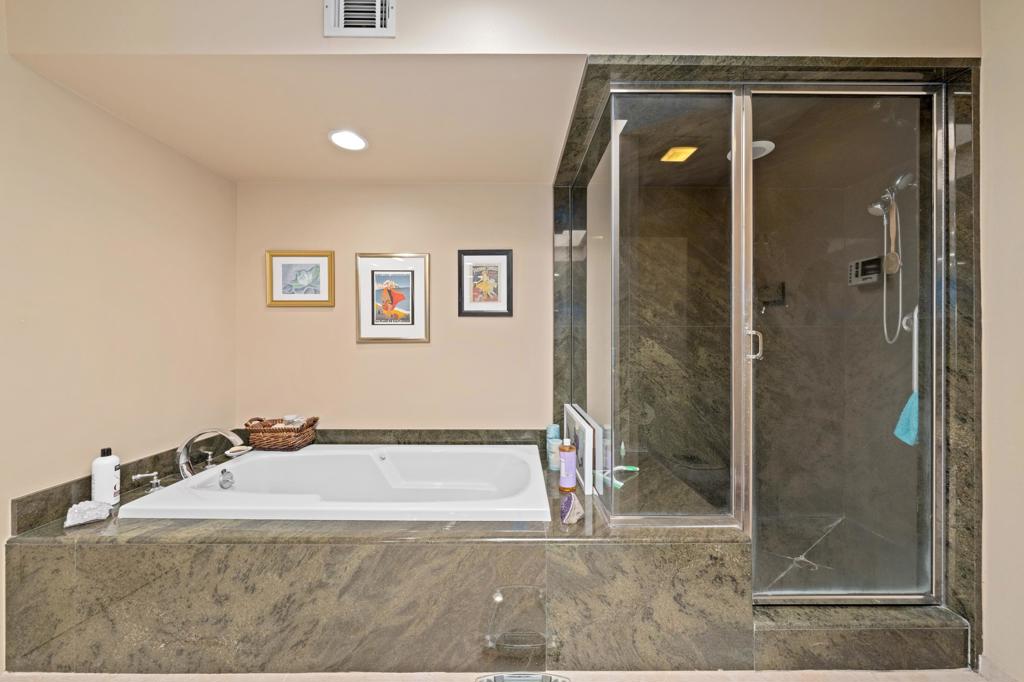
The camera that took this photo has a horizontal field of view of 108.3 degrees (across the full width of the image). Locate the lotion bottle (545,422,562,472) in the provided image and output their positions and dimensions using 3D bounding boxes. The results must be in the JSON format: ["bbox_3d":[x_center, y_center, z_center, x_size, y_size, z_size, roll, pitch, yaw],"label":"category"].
[{"bbox_3d":[0.225,0.573,1.980,0.088,0.229,0.067,0,0,0],"label":"lotion bottle"}]

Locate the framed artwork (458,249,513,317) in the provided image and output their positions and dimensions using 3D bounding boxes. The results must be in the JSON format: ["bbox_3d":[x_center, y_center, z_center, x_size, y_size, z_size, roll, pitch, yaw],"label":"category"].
[{"bbox_3d":[-0.165,-0.363,2.341,0.344,0.423,0.025,0,0,0],"label":"framed artwork"}]

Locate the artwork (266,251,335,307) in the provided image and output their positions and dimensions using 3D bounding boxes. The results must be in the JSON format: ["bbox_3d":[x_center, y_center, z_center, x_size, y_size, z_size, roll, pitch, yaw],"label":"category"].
[{"bbox_3d":[-1.329,-0.390,2.337,0.433,0.357,0.025,0,0,0],"label":"artwork"}]

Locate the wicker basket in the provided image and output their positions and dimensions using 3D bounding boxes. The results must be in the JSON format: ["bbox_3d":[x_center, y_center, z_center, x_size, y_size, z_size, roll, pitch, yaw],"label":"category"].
[{"bbox_3d":[-1.397,0.554,2.226,0.343,0.169,0.232,0,0,0],"label":"wicker basket"}]

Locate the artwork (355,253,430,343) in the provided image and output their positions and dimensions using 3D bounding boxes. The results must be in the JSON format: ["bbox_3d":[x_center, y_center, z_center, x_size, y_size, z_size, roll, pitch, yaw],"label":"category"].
[{"bbox_3d":[-0.748,-0.268,2.339,0.468,0.566,0.025,0,0,0],"label":"artwork"}]

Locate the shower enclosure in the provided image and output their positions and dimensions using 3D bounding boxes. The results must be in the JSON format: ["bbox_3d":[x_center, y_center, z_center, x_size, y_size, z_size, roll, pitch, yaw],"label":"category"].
[{"bbox_3d":[0.976,0.013,1.858,1.240,1.929,0.996,0,0,0],"label":"shower enclosure"}]

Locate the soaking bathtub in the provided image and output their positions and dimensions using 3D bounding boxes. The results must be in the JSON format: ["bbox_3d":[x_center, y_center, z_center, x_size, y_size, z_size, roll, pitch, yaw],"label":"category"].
[{"bbox_3d":[-0.677,0.858,1.832,1.667,0.439,0.840,0,0,0],"label":"soaking bathtub"}]

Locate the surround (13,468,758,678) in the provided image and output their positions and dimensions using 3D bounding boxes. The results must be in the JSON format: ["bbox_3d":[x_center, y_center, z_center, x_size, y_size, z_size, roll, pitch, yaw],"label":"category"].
[{"bbox_3d":[-0.462,0.906,1.819,2.586,0.491,1.063,0,0,0],"label":"surround"}]

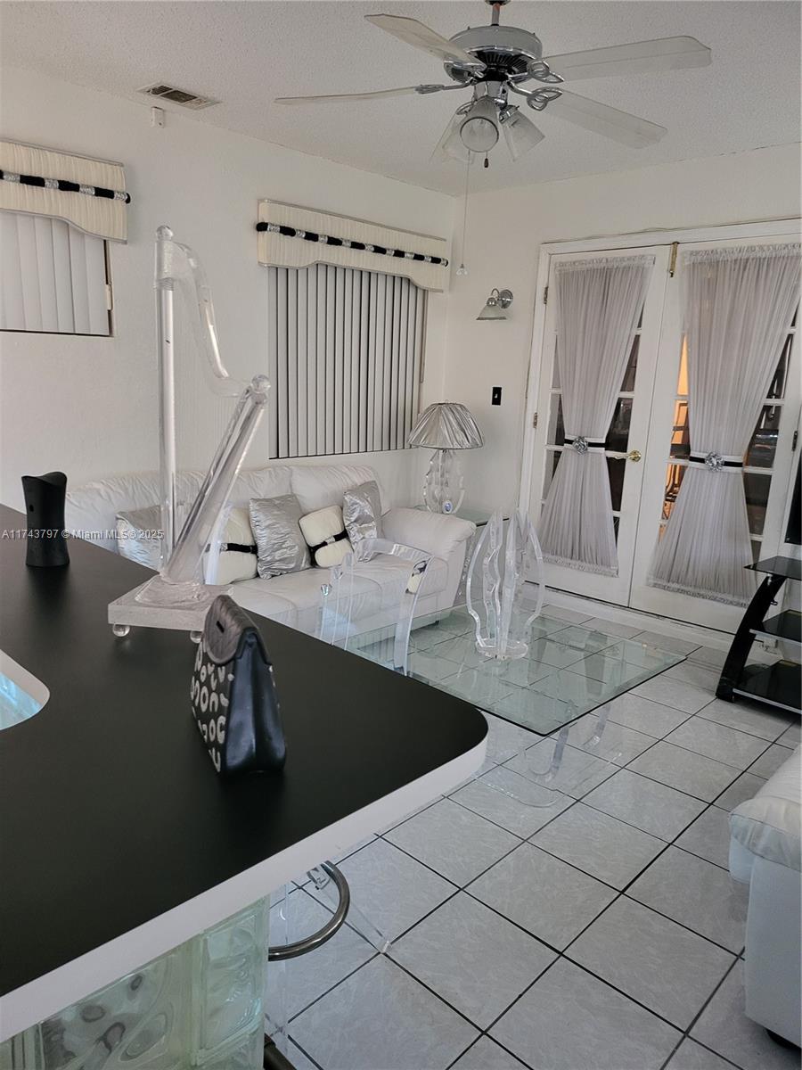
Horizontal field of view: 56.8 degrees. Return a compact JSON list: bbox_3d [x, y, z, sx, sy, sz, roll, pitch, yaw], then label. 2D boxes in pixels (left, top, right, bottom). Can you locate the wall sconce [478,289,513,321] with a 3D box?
[{"bbox_3d":[0.591,-1.456,4.677,0.190,0.200,0.230,14,17,41],"label":"wall sconce"}]

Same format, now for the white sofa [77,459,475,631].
[{"bbox_3d":[-0.636,0.163,3.761,0.956,0.880,2.161,14,17,41],"label":"white sofa"}]

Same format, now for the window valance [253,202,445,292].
[{"bbox_3d":[-0.232,-1.667,4.390,0.100,0.321,1.490,14,17,41],"label":"window valance"}]

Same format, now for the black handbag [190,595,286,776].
[{"bbox_3d":[-0.234,0.191,1.062,0.088,0.200,0.225,-3,14,-24],"label":"black handbag"}]

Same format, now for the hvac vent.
[{"bbox_3d":[-0.984,-1.936,3.296,0.185,0.025,0.290,14,17,41],"label":"hvac vent"}]

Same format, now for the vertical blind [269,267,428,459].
[{"bbox_3d":[-0.311,-1.078,4.572,0.070,1.148,1.264,14,17,41],"label":"vertical blind"}]

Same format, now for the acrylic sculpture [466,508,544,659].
[{"bbox_3d":[0.396,0.187,2.796,0.290,0.520,0.290,14,17,41],"label":"acrylic sculpture"}]

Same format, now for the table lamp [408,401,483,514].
[{"bbox_3d":[0.297,-0.480,4.737,0.475,0.735,0.475,3,13,-1],"label":"table lamp"}]

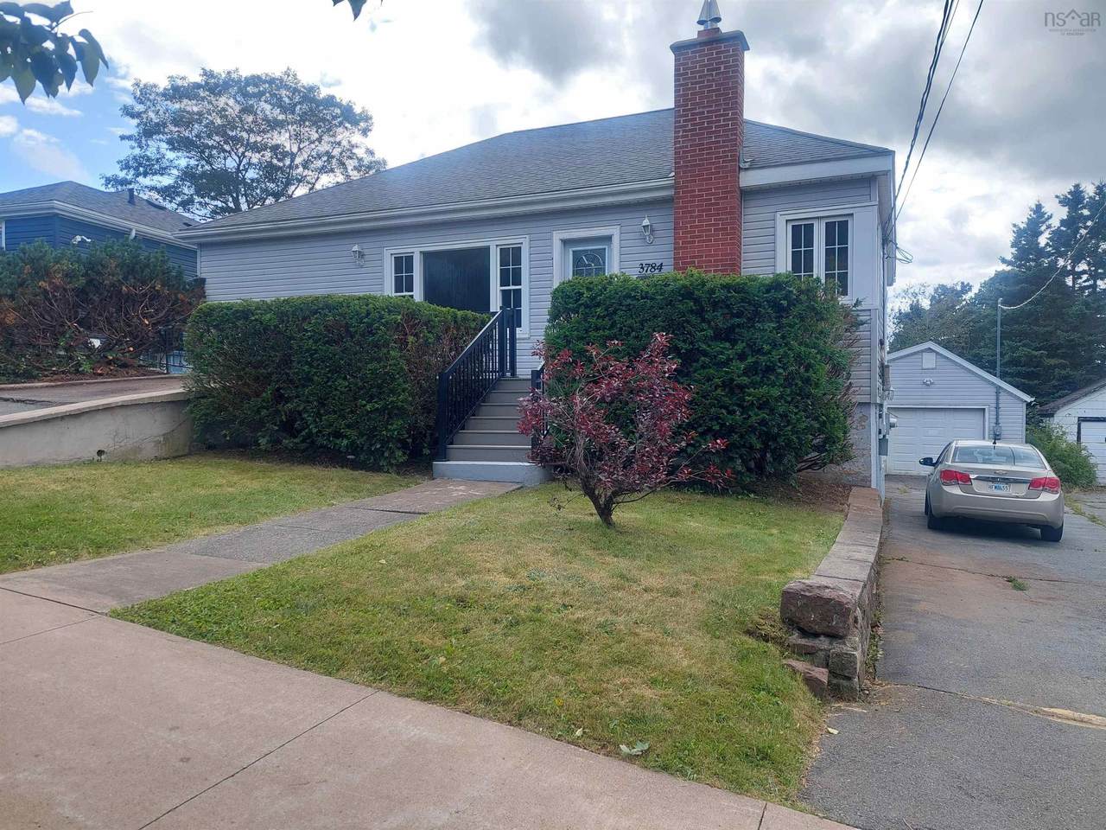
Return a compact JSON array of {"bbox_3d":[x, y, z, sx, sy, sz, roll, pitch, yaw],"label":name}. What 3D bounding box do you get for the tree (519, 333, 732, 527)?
[{"bbox_3d":[0.670,0.130,7.100,1.900,1.800,1.750,0,0,0],"label":"tree"}]

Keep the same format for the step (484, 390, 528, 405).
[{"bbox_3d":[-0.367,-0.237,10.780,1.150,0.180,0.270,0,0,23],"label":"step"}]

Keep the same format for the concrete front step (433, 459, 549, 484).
[{"bbox_3d":[-0.714,0.683,9.278,1.410,0.225,0.470,0,1,22],"label":"concrete front step"}]

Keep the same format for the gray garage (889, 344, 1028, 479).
[{"bbox_3d":[12.541,-0.273,26.102,5.380,4.060,6.600,0,1,22],"label":"gray garage"}]

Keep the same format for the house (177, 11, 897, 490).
[{"bbox_3d":[0.430,-2.500,15.680,11.800,6.850,9.000,0,0,23],"label":"house"}]

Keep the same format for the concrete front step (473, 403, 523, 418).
[{"bbox_3d":[-0.461,-0.058,10.560,1.150,0.180,0.270,0,0,23],"label":"concrete front step"}]

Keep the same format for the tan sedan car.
[{"bbox_3d":[7.420,1.160,13.200,1.830,1.470,4.600,2,-1,24],"label":"tan sedan car"}]

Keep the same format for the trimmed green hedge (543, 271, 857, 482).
[{"bbox_3d":[1.767,-0.358,9.177,3.280,2.290,1.850,0,1,22],"label":"trimmed green hedge"}]

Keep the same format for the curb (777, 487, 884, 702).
[{"bbox_3d":[2.733,1.245,7.058,0.390,0.620,6.100,0,1,24],"label":"curb"}]

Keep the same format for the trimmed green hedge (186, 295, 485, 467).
[{"bbox_3d":[-3.156,-0.437,11.246,3.620,2.230,2.300,0,1,22],"label":"trimmed green hedge"}]

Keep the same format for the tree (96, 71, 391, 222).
[{"bbox_3d":[-12.500,-6.900,31.000,11.300,14.200,10.800,0,0,0],"label":"tree"}]

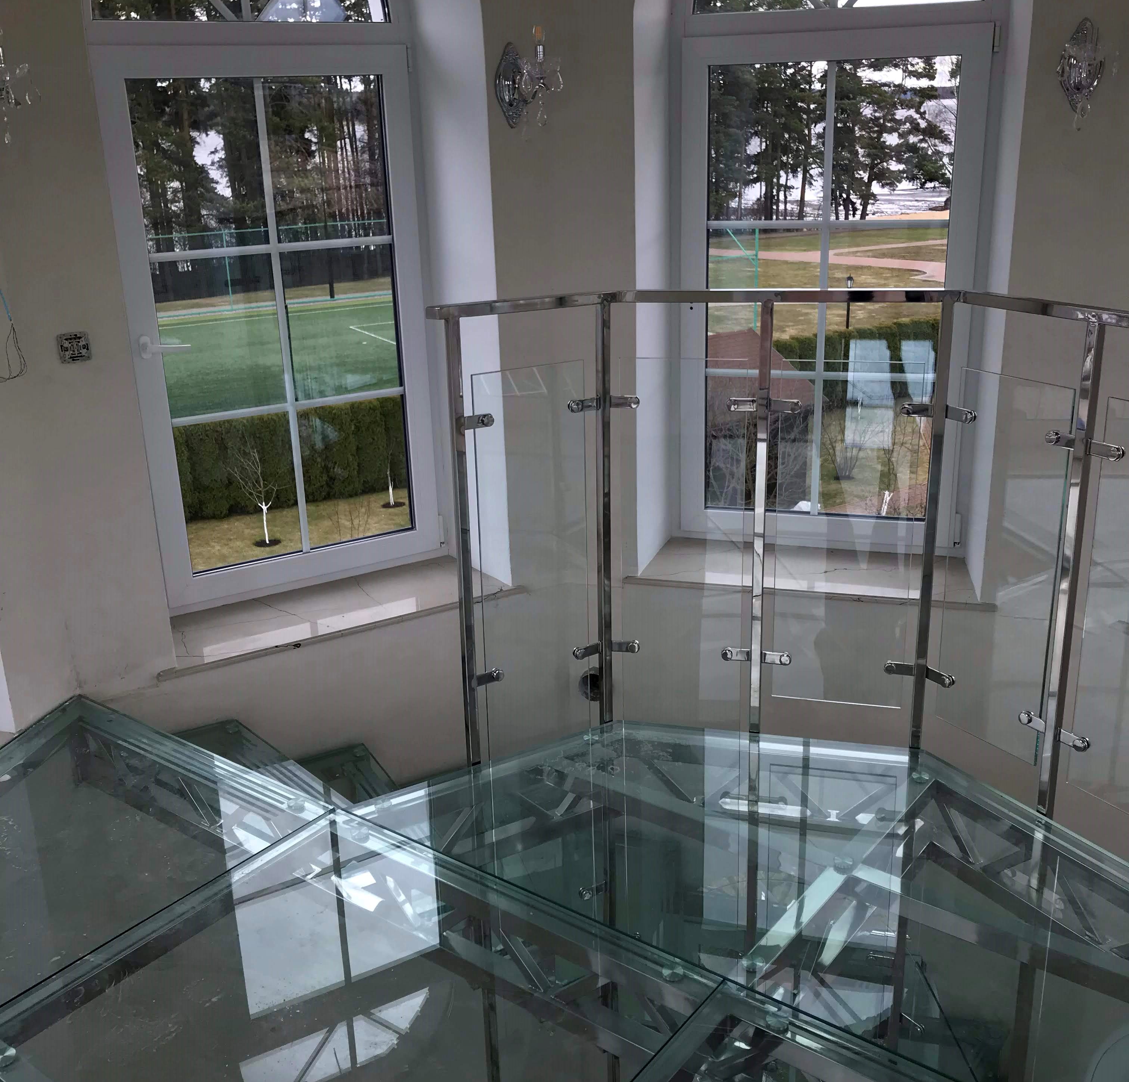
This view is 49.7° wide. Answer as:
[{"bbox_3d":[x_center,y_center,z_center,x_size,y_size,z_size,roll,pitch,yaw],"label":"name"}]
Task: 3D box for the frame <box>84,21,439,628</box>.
[{"bbox_3d":[-0.826,-0.641,3.623,0.917,1.638,0.090,-12,22,-28],"label":"frame"}]

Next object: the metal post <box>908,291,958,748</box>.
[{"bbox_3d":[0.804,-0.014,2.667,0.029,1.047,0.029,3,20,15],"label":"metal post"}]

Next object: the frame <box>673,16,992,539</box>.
[{"bbox_3d":[0.810,-0.753,3.824,0.917,1.624,0.090,4,20,17],"label":"frame"}]

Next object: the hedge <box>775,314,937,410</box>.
[{"bbox_3d":[7.430,-4.599,32.002,6.000,2.080,0.950,-13,22,-29],"label":"hedge"}]

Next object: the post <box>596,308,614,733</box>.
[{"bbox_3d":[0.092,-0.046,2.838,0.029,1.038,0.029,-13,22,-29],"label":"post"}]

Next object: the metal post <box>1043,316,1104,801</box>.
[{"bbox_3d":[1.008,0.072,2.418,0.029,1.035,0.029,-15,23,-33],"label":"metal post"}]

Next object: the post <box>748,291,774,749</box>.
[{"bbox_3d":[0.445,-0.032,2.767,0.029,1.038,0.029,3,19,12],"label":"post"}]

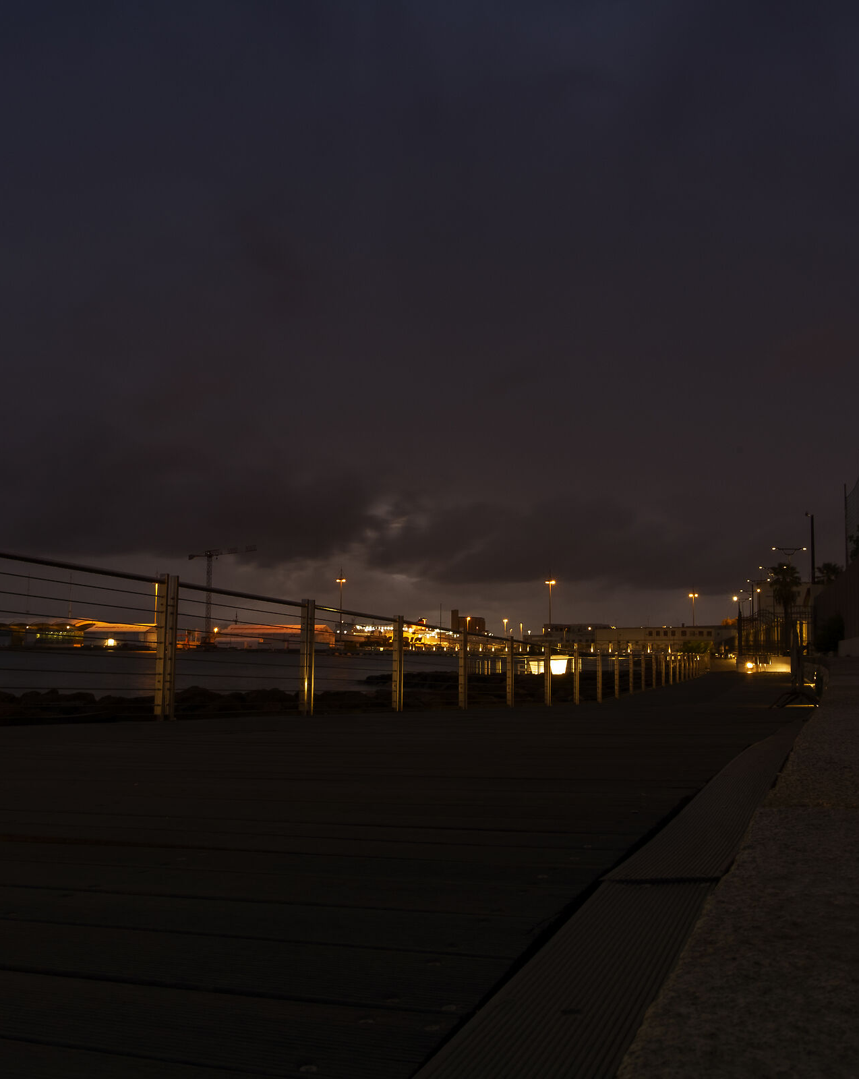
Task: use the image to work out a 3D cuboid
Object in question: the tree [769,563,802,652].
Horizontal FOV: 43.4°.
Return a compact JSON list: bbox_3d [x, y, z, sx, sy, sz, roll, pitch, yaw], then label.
[{"bbox_3d":[30.297,6.095,92.000,2.800,8.200,2.800,-2,-6,18],"label":"tree"}]

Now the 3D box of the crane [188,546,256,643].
[{"bbox_3d":[-95.995,25.895,496.924,40.000,46.500,5.000,-4,-8,40],"label":"crane"}]

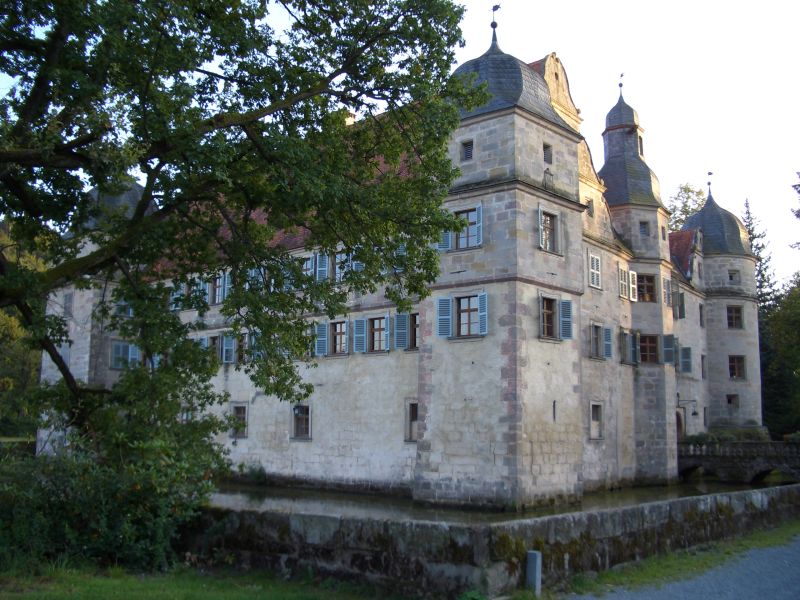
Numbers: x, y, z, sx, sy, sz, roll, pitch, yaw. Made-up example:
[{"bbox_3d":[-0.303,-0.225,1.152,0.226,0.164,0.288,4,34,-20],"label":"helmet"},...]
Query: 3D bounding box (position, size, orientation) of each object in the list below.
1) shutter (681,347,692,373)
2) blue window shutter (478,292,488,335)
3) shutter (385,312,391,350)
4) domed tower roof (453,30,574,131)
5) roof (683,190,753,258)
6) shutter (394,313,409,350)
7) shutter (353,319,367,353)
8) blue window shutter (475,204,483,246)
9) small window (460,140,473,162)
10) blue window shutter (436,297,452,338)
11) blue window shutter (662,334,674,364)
[{"bbox_3d":[16.925,3.556,47.812,0.654,1.530,0.050,-1,-10,15],"label":"shutter"},{"bbox_3d":[3.236,0.524,31.638,0.050,1.686,0.626,8,-12,-34],"label":"blue window shutter"},{"bbox_3d":[-0.604,1.535,37.590,0.050,1.629,0.658,6,-11,-27],"label":"shutter"},{"bbox_3d":[4.171,-9.552,35.844,5.150,5.152,5.150,-7,-13,39],"label":"domed tower roof"},{"bbox_3d":[21.781,-4.955,56.480,6.100,5.447,6.100,-7,-13,40],"label":"roof"},{"bbox_3d":[0.067,1.446,37.101,0.625,1.655,0.050,-3,-11,25],"label":"shutter"},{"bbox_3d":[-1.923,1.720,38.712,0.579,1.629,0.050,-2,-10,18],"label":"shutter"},{"bbox_3d":[3.168,-3.000,32.317,0.050,1.607,0.579,6,-11,-27],"label":"blue window shutter"},{"bbox_3d":[2.819,-6.163,33.538,0.599,0.890,0.150,-7,-13,39],"label":"small window"},{"bbox_3d":[1.810,0.711,32.758,0.572,1.626,0.050,-2,-10,18],"label":"blue window shutter"},{"bbox_3d":[14.257,2.626,42.913,0.581,1.573,0.050,-1,-10,14],"label":"blue window shutter"}]

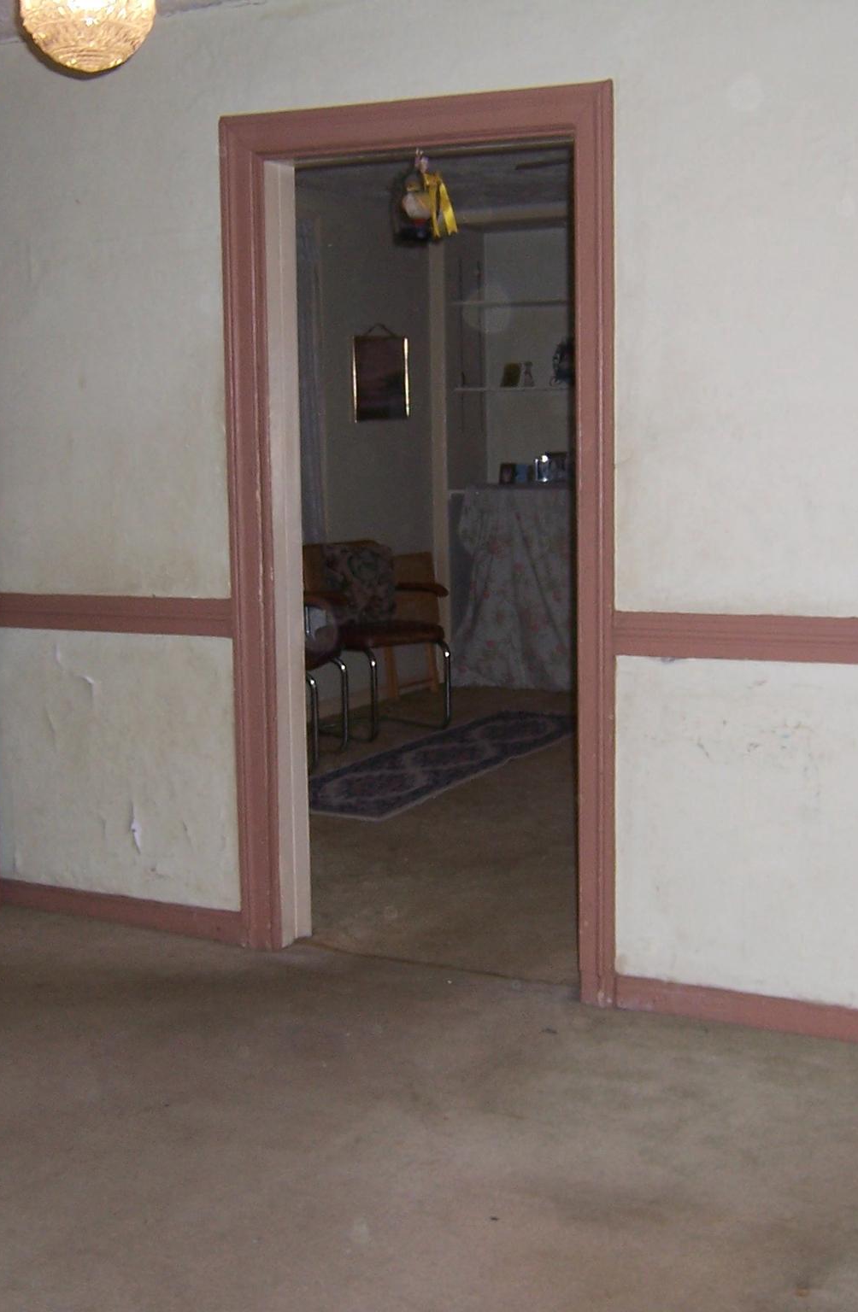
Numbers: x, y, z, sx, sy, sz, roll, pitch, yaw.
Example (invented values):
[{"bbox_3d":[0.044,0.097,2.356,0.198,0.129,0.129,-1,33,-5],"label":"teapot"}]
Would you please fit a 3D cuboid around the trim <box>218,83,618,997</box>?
[{"bbox_3d":[-0.010,-0.271,4.179,1.050,2.150,0.160,3,7,26],"label":"trim"}]

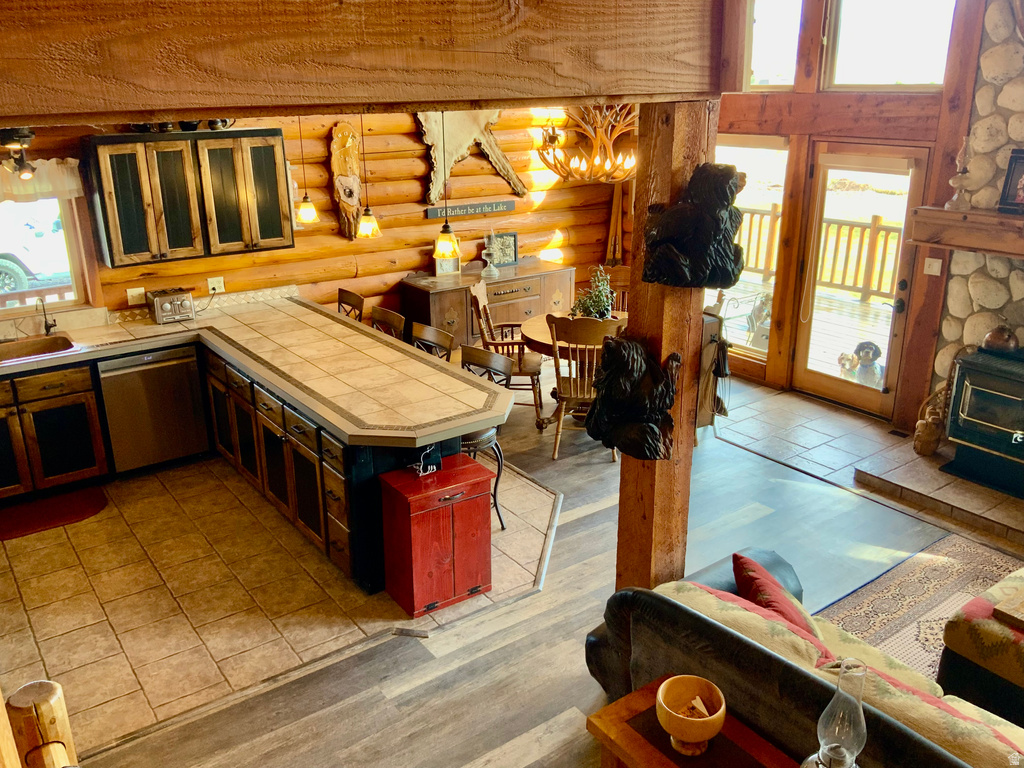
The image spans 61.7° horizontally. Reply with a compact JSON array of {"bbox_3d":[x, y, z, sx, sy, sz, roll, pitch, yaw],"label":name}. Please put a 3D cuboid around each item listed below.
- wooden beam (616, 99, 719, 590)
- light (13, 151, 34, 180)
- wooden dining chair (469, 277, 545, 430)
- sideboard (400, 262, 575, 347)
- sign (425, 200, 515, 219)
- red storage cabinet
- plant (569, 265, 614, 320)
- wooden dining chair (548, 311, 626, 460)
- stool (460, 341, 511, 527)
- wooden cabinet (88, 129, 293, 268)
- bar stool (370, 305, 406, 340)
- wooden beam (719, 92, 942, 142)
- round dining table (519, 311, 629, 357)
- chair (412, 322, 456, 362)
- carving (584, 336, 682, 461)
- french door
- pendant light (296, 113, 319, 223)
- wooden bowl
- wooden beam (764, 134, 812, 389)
[{"bbox_3d":[0.586,0.111,3.404,0.200,2.330,0.200,-13,23,-34],"label":"wooden beam"},{"bbox_3d":[-2.554,-1.146,4.500,0.110,0.160,0.110,5,19,16],"label":"light"},{"bbox_3d":[-0.014,-0.250,6.666,0.580,1.060,0.560,0,19,2],"label":"wooden dining chair"},{"bbox_3d":[-0.167,-0.500,7.521,1.530,0.990,0.570,-14,23,-34],"label":"sideboard"},{"bbox_3d":[-0.334,-1.507,7.412,0.890,0.085,0.025,-14,23,-34],"label":"sign"},{"bbox_3d":[-0.375,0.758,4.339,0.470,0.640,0.325,-12,22,-31],"label":"red storage cabinet"},{"bbox_3d":[0.581,-0.617,6.186,0.300,0.430,0.300,0,19,0],"label":"plant"},{"bbox_3d":[0.517,-0.017,5.816,0.480,1.030,0.550,2,19,7],"label":"wooden dining chair"},{"bbox_3d":[-0.278,0.340,4.813,0.470,1.000,0.450,-13,23,-34],"label":"stool"},{"bbox_3d":[-2.108,-1.258,5.672,1.180,0.790,0.360,-13,23,-34],"label":"wooden cabinet"},{"bbox_3d":[-0.967,0.036,5.722,0.480,1.000,0.450,-13,23,-34],"label":"bar stool"},{"bbox_3d":[2.420,-2.117,6.755,0.190,0.330,2.100,-12,22,-31],"label":"wooden beam"},{"bbox_3d":[0.616,-0.069,6.596,1.120,0.750,1.120,0,19,0],"label":"round dining table"},{"bbox_3d":[-0.638,0.180,5.292,0.480,1.000,0.450,-13,23,-34],"label":"chair"},{"bbox_3d":[0.425,0.051,3.222,0.290,0.450,0.300,-13,23,-34],"label":"carving"},{"bbox_3d":[2.687,-0.818,6.712,0.070,2.060,0.950,-12,22,-31],"label":"french door"},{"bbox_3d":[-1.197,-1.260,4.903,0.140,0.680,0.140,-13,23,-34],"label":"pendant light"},{"bbox_3d":[0.519,0.978,2.475,0.200,0.177,0.200,0,19,0],"label":"wooden bowl"},{"bbox_3d":[2.371,-1.000,7.217,0.190,2.100,0.210,-12,22,-31],"label":"wooden beam"}]

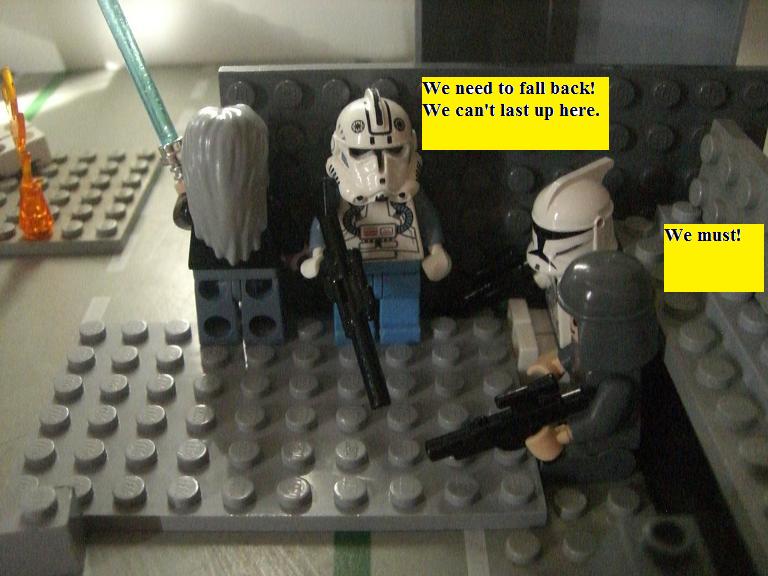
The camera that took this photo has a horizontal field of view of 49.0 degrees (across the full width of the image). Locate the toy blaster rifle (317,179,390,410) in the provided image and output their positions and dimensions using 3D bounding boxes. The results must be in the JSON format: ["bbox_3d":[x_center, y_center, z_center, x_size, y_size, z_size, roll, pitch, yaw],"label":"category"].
[{"bbox_3d":[-0.006,0.003,0.133,0.009,0.033,0.004,-19,-14,18],"label":"toy blaster rifle"}]

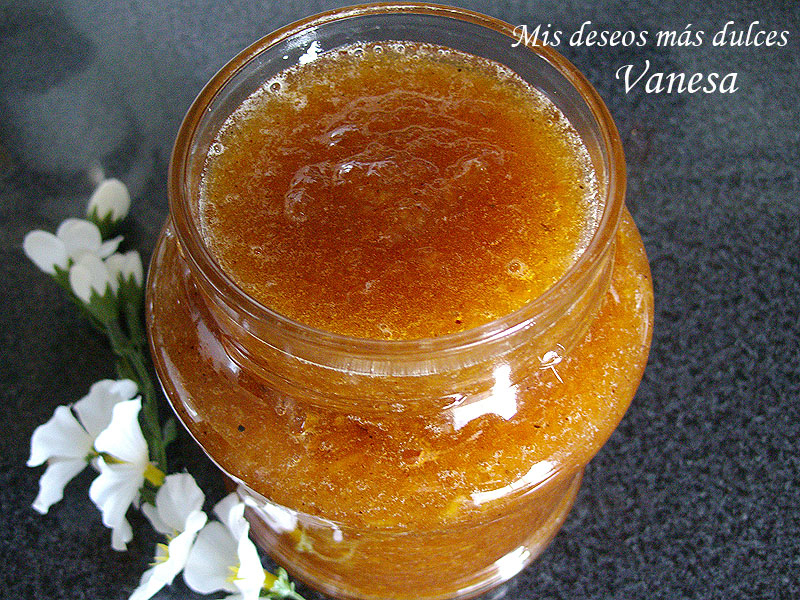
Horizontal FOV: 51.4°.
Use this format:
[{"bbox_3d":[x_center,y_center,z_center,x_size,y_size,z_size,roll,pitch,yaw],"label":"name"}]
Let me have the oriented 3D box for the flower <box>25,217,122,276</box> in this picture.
[{"bbox_3d":[-0.094,-0.015,0.237,0.026,0.017,0.013,-9,59,-4],"label":"flower"}]

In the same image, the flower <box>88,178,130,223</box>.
[{"bbox_3d":[-0.088,-0.030,0.251,0.011,0.011,0.013,4,76,3],"label":"flower"}]

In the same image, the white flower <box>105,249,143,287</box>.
[{"bbox_3d":[-0.079,-0.009,0.240,0.010,0.010,0.012,-2,76,0],"label":"white flower"}]

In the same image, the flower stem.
[{"bbox_3d":[-0.070,0.025,0.221,0.009,0.008,0.046,-22,64,-12],"label":"flower stem"}]

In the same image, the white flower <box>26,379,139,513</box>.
[{"bbox_3d":[-0.080,0.037,0.210,0.027,0.013,0.031,-14,56,19],"label":"white flower"}]

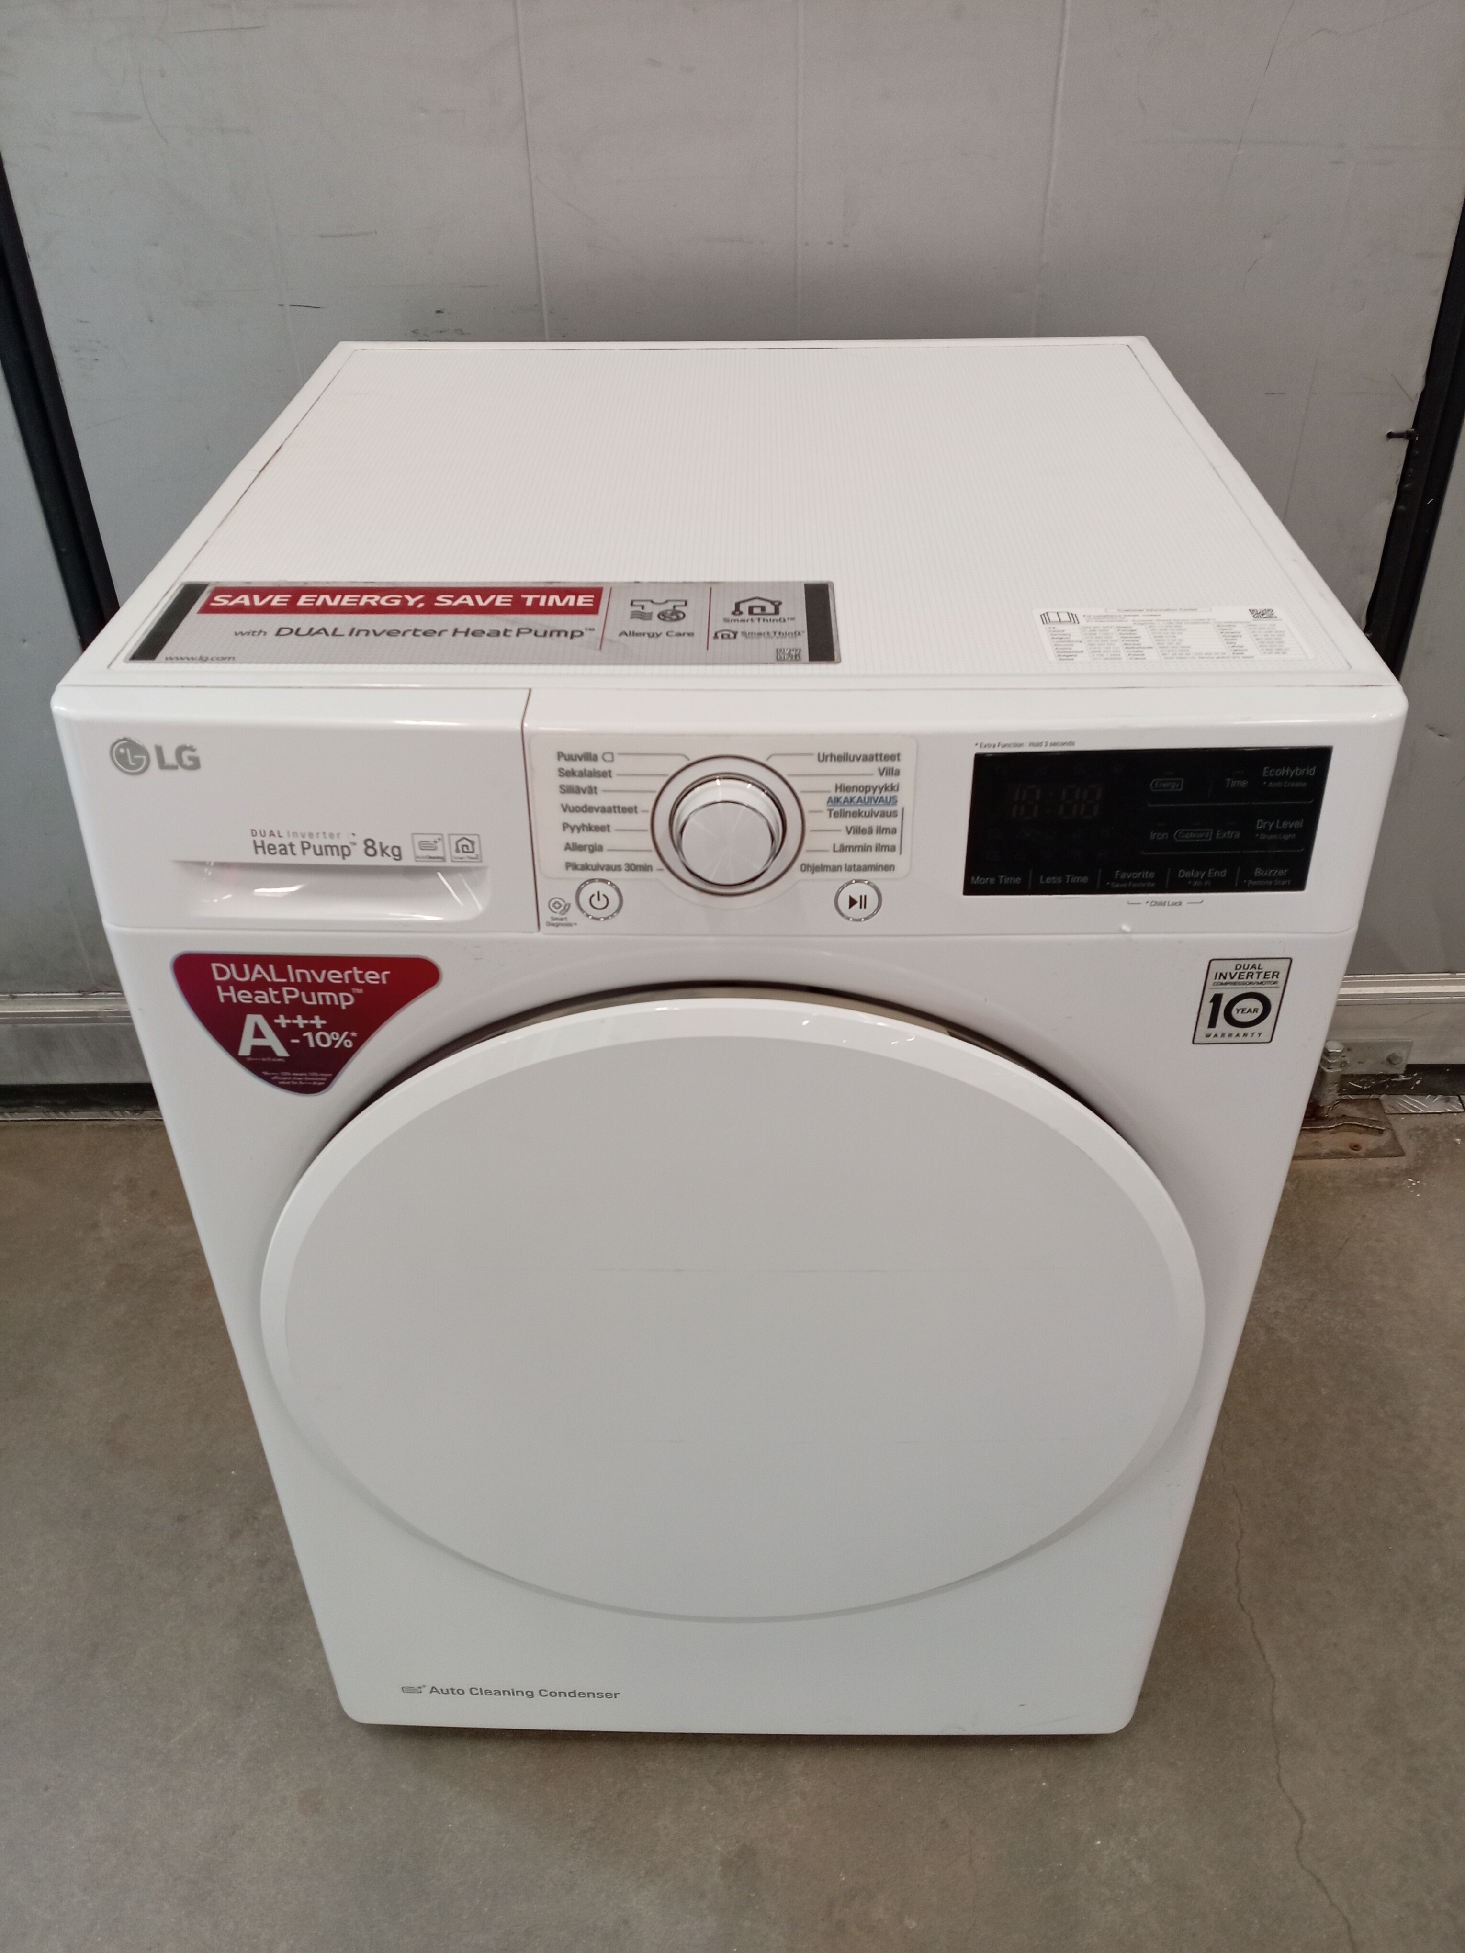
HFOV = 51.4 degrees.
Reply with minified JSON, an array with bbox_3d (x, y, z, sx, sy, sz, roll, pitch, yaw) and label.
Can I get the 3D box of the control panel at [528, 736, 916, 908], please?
[{"bbox_3d":[-0.003,-0.063,0.671,0.168,0.084,0.022,0,30,1],"label":"control panel"}]

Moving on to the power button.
[{"bbox_3d":[-0.061,-0.034,0.698,0.022,0.022,0.005,1,30,2],"label":"power button"}]

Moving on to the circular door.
[{"bbox_3d":[0.000,0.213,0.871,0.528,0.528,0.050,0,37,1],"label":"circular door"}]

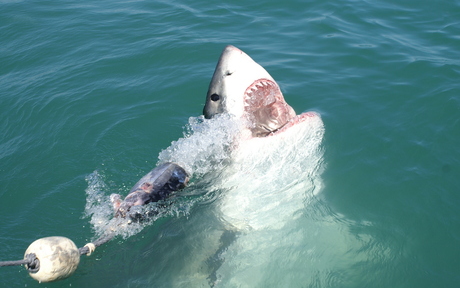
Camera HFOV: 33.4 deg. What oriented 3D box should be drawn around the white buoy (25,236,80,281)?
[{"bbox_3d":[-0.804,0.523,3.470,0.208,0.208,0.244,27,24,37],"label":"white buoy"}]

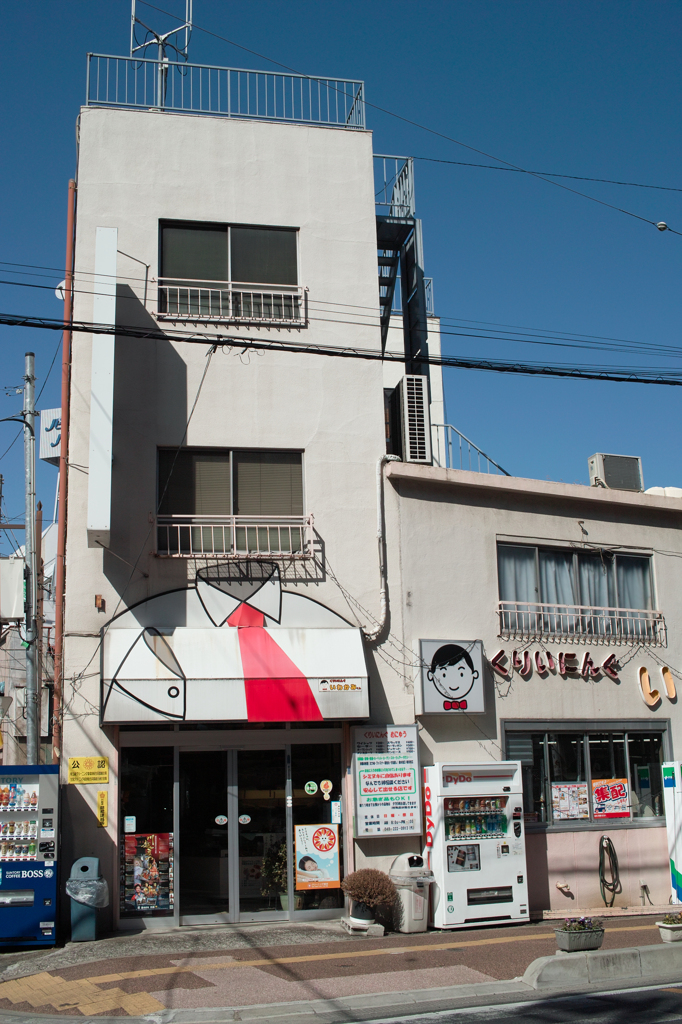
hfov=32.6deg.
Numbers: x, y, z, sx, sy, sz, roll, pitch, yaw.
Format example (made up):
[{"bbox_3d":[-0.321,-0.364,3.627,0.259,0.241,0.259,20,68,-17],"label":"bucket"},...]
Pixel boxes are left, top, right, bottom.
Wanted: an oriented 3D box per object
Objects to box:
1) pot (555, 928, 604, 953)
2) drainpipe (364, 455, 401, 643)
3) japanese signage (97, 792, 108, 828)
[{"bbox_3d":[2.319,4.143,11.311,0.423,0.178,0.244,4,-14,-23],"label":"pot"},{"bbox_3d":[0.517,0.426,14.380,0.542,2.345,0.140,1,-13,-10],"label":"drainpipe"},{"bbox_3d":[-2.692,3.364,13.174,0.110,0.389,0.015,1,-13,-10],"label":"japanese signage"}]

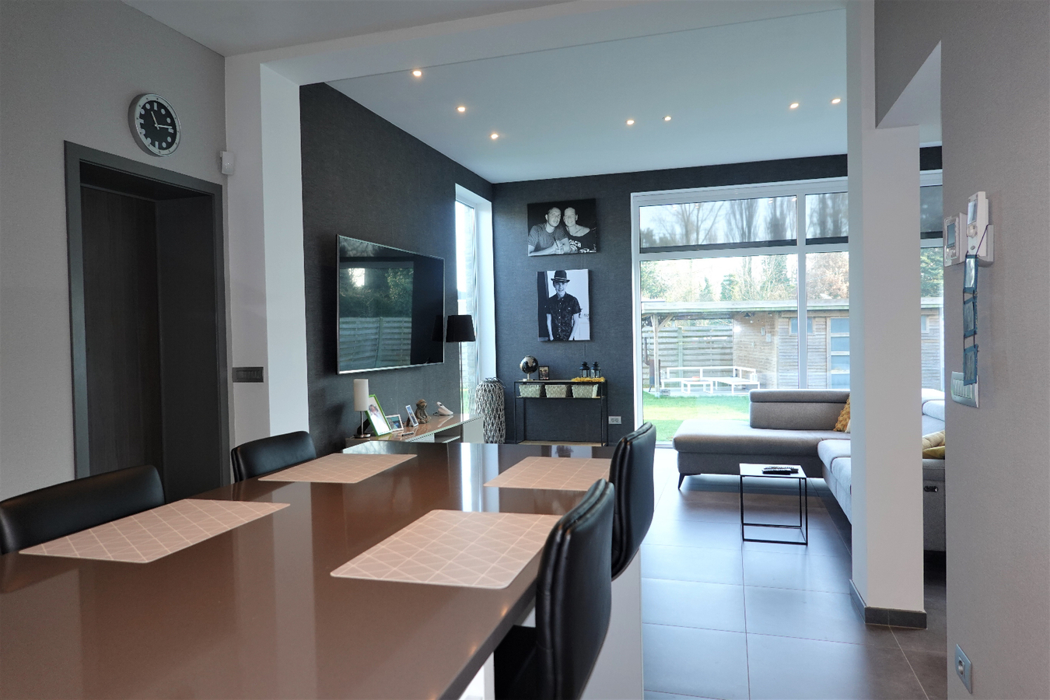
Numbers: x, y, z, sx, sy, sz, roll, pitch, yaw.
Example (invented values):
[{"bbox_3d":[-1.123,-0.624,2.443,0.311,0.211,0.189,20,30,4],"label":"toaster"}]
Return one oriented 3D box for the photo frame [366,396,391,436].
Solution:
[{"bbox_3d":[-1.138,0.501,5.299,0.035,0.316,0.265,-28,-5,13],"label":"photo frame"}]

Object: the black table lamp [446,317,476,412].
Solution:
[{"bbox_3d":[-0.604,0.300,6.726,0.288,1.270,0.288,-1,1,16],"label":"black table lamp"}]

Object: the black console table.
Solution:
[{"bbox_3d":[0.412,0.741,7.873,1.000,0.790,0.350,-1,1,16],"label":"black console table"}]

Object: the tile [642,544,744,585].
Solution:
[{"bbox_3d":[0.943,1.229,4.019,0.600,0.010,0.600,-1,1,16],"label":"tile"}]

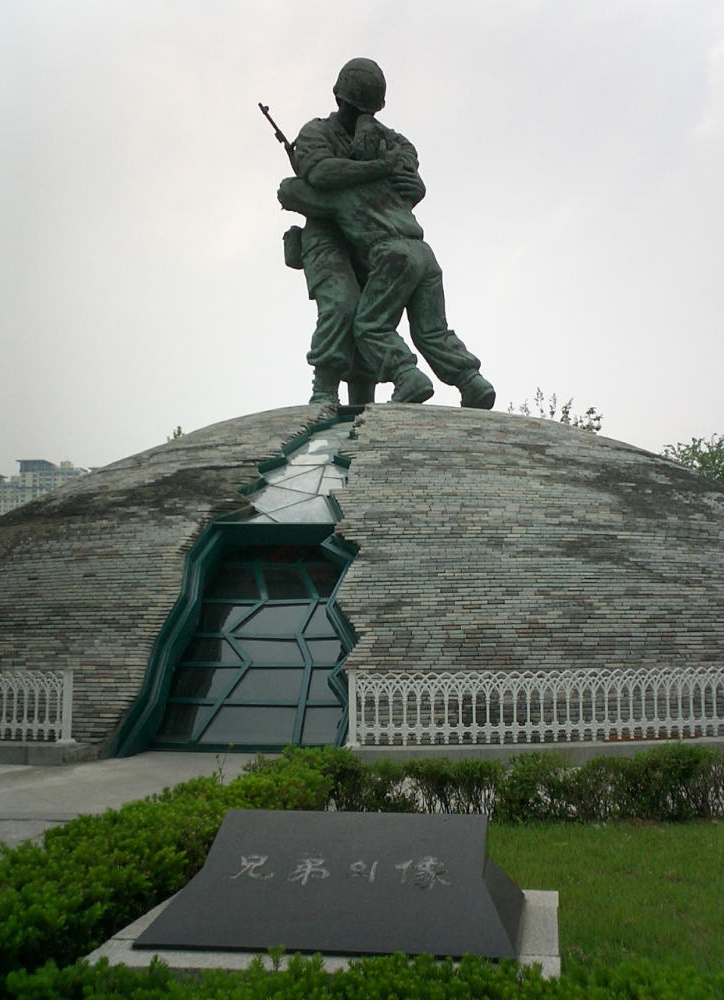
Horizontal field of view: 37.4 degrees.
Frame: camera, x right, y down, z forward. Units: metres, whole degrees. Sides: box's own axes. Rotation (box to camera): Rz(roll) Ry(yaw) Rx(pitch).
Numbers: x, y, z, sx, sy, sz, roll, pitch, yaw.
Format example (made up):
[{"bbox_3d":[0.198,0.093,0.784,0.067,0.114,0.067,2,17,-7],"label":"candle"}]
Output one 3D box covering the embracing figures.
[{"bbox_3d":[0.404,-4.630,18.792,3.000,6.550,2.800,3,-8,-28],"label":"embracing figures"}]

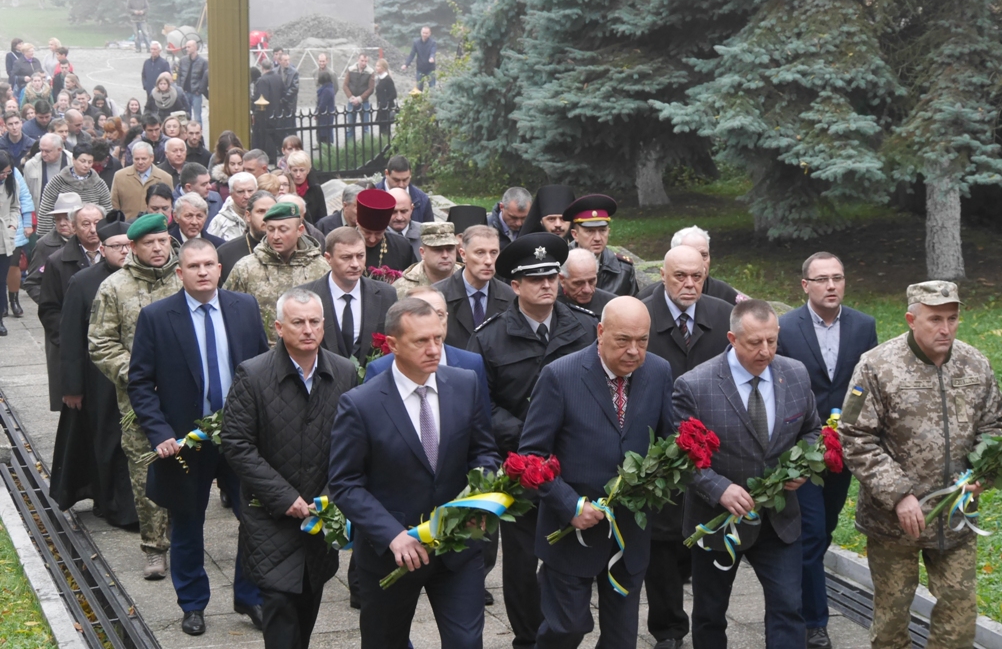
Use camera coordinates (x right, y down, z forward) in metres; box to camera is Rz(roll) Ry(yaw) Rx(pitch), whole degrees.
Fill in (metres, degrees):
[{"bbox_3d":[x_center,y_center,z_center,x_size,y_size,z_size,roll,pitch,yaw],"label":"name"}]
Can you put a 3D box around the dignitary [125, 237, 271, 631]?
[{"bbox_3d":[-1.373,0.497,9.820,0.660,1.780,0.480,-2,8,-16],"label":"dignitary"}]

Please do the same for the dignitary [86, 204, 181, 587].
[{"bbox_3d":[-1.714,0.356,10.468,0.570,1.800,0.420,-3,8,-19],"label":"dignitary"}]

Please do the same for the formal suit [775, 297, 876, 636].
[{"bbox_3d":[1.459,0.629,9.600,0.500,1.460,0.380,-2,8,-14],"label":"formal suit"}]

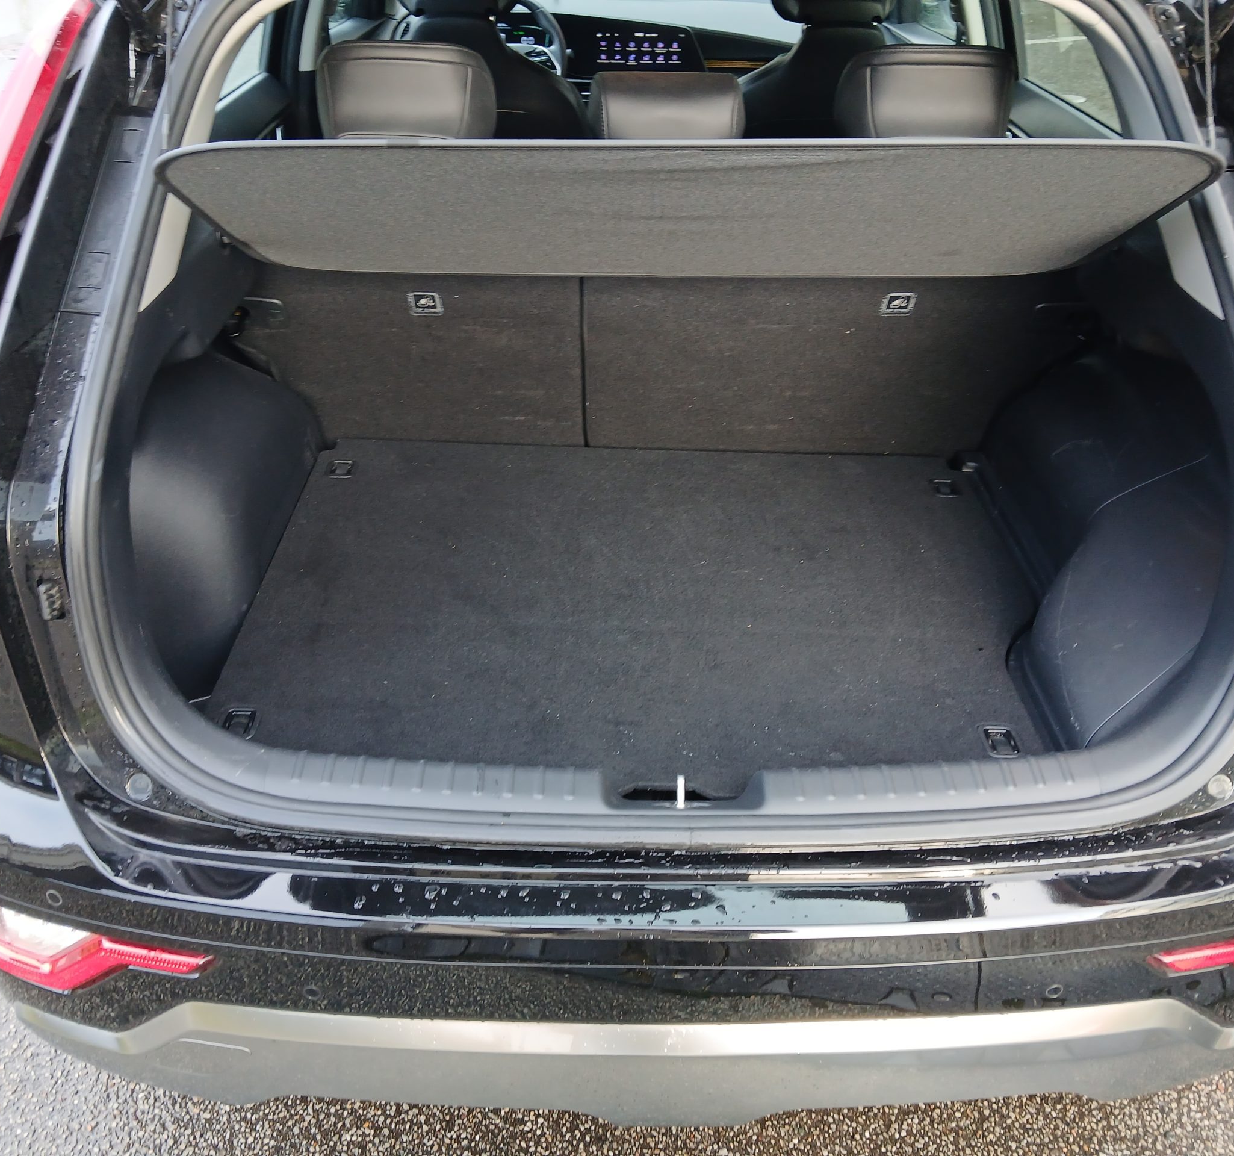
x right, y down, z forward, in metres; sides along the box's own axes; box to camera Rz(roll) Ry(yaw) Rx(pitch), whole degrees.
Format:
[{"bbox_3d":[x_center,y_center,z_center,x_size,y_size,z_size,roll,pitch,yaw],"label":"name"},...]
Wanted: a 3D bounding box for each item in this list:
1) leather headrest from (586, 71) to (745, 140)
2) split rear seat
[{"bbox_3d":[0.066,-0.628,1.581,0.210,0.130,0.100,0,37,0],"label":"leather headrest"},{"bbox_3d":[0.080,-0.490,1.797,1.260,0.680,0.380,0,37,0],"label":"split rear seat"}]

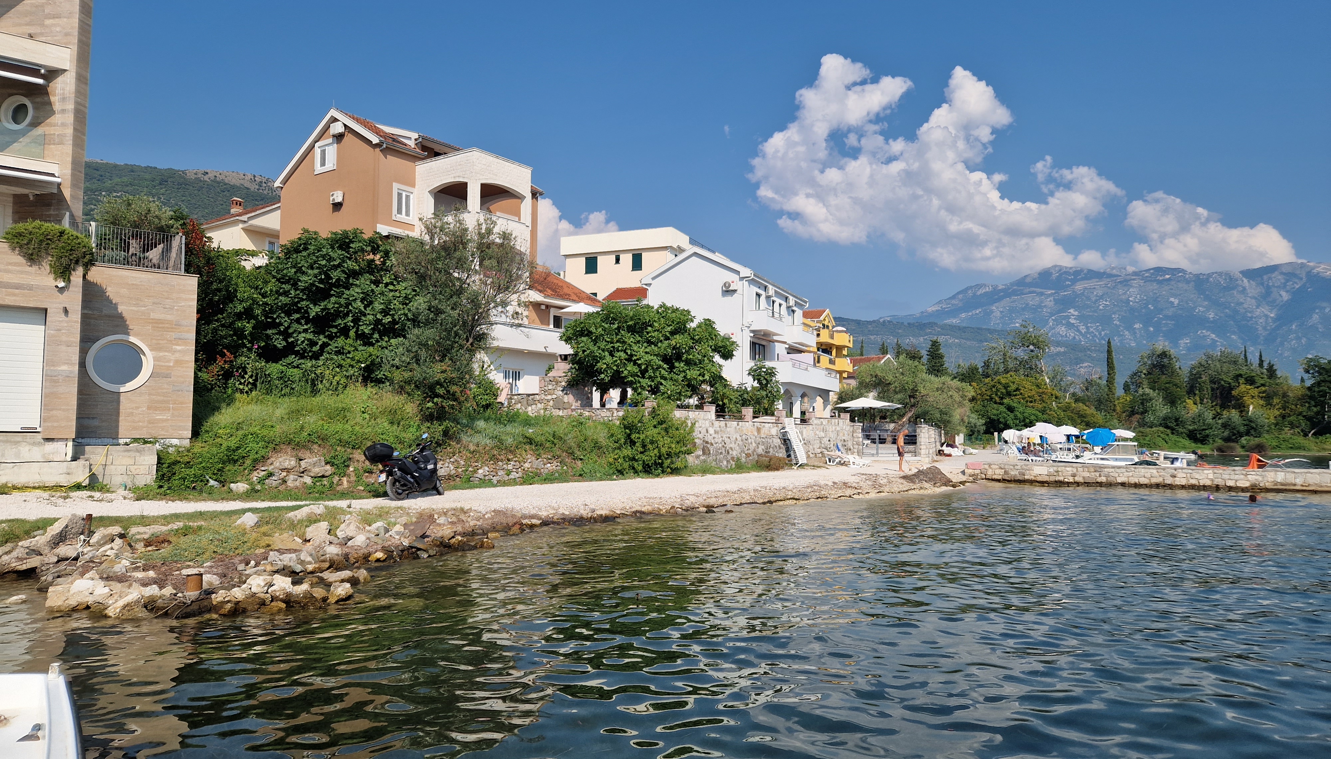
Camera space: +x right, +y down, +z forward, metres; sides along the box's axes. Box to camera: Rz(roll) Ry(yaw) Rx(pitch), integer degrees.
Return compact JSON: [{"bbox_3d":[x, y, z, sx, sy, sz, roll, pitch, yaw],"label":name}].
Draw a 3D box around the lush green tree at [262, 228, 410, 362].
[{"bbox_3d":[-9.146,-2.031,24.500,4.100,4.100,3.600,2,-4,-20],"label":"lush green tree"}]

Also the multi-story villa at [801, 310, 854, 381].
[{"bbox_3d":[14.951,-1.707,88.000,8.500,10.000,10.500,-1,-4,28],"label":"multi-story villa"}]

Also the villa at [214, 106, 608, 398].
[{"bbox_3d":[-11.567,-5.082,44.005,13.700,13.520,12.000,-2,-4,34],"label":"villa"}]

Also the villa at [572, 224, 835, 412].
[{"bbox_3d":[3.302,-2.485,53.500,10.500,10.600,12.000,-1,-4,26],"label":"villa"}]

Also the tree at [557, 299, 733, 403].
[{"bbox_3d":[-0.665,-0.984,35.325,6.910,4.420,6.000,1,-3,-1],"label":"tree"}]

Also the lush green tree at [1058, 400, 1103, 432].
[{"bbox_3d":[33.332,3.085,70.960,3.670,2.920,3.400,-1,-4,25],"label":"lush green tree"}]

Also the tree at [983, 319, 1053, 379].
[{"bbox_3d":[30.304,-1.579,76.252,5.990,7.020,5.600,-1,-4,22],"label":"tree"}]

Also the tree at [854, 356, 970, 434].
[{"bbox_3d":[12.967,0.978,46.533,6.180,4.430,5.600,-1,-4,16],"label":"tree"}]

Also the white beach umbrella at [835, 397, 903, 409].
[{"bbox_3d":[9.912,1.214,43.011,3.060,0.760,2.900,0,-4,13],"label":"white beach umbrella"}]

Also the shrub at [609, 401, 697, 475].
[{"bbox_3d":[-0.403,1.876,28.539,2.860,2.380,2.600,1,-3,-1],"label":"shrub"}]

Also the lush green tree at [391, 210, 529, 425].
[{"bbox_3d":[-5.835,-1.690,25.000,3.800,5.800,3.500,1,-3,-13],"label":"lush green tree"}]

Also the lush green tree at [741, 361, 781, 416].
[{"bbox_3d":[4.483,0.506,41.000,2.000,2.750,2.000,0,-3,6],"label":"lush green tree"}]

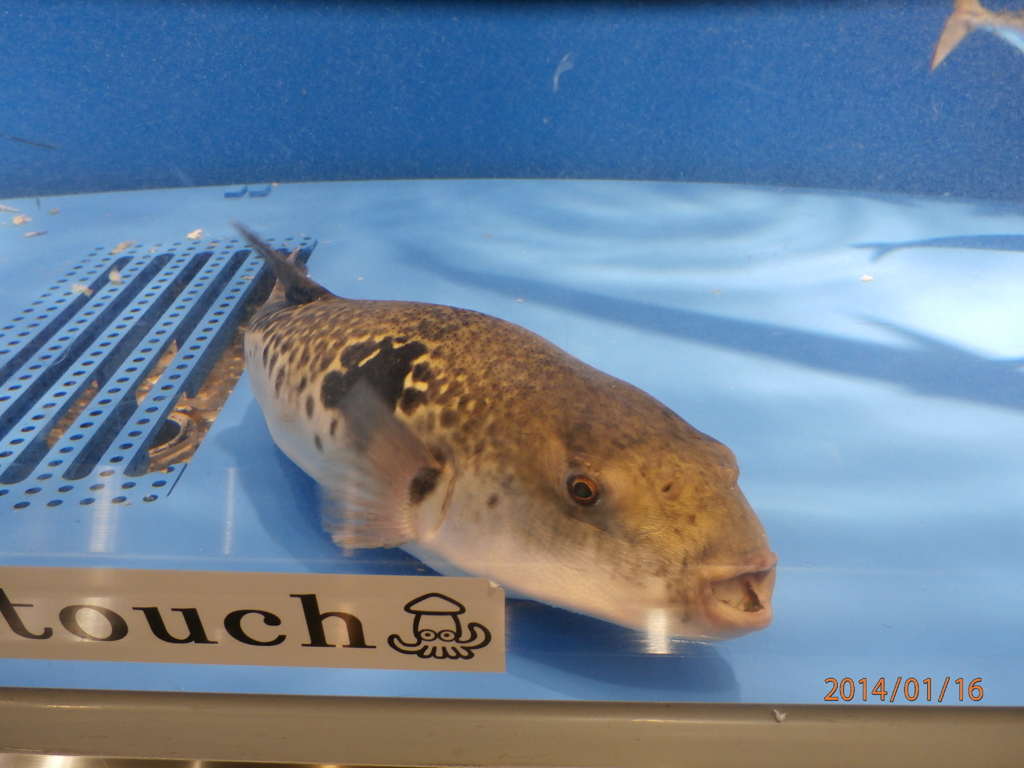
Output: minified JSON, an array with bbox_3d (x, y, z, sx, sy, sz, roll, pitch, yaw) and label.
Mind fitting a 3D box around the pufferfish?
[{"bbox_3d":[-0.042,0.008,0.385,0.150,0.128,0.405,-20,30,-39],"label":"pufferfish"}]

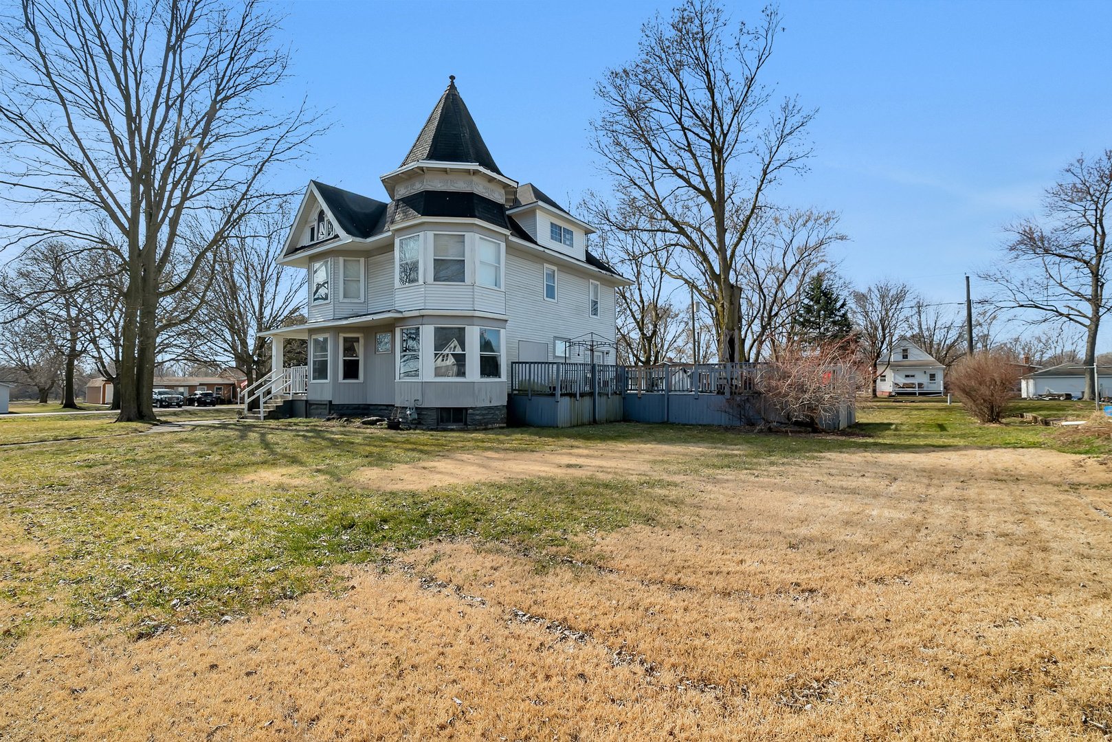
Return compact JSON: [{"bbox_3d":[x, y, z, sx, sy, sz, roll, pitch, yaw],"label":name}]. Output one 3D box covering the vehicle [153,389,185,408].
[{"bbox_3d":[-41.900,2.907,52.235,5.400,1.920,2.030,-1,-2,28],"label":"vehicle"}]

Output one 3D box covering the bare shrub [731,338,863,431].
[{"bbox_3d":[8.000,0.507,16.492,3.800,3.100,3.200,-1,-2,26],"label":"bare shrub"}]

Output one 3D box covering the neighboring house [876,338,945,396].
[{"bbox_3d":[44.000,-0.423,61.042,6.900,7.000,9.000,-1,-2,36],"label":"neighboring house"}]

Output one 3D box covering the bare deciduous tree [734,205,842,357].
[{"bbox_3d":[18.123,-4.961,38.171,8.600,15.270,8.000,-1,-2,25],"label":"bare deciduous tree"}]

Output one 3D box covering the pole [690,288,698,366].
[{"bbox_3d":[13.314,-2.665,47.604,0.320,11.230,0.320,-2,-2,16],"label":"pole"}]

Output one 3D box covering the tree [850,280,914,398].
[{"bbox_3d":[34.676,-3.441,52.631,5.600,12.720,5.600,-1,-2,33],"label":"tree"}]

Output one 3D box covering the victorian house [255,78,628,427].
[{"bbox_3d":[-5.482,-4.546,24.591,14.200,13.700,13.400,-1,-2,36],"label":"victorian house"}]

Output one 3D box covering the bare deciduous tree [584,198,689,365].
[{"bbox_3d":[6.653,-5.405,38.184,8.400,16.150,8.000,0,-2,10],"label":"bare deciduous tree"}]

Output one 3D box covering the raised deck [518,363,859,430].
[{"bbox_3d":[5.463,0.961,19.867,10.400,2.450,9.600,-1,-2,36],"label":"raised deck"}]

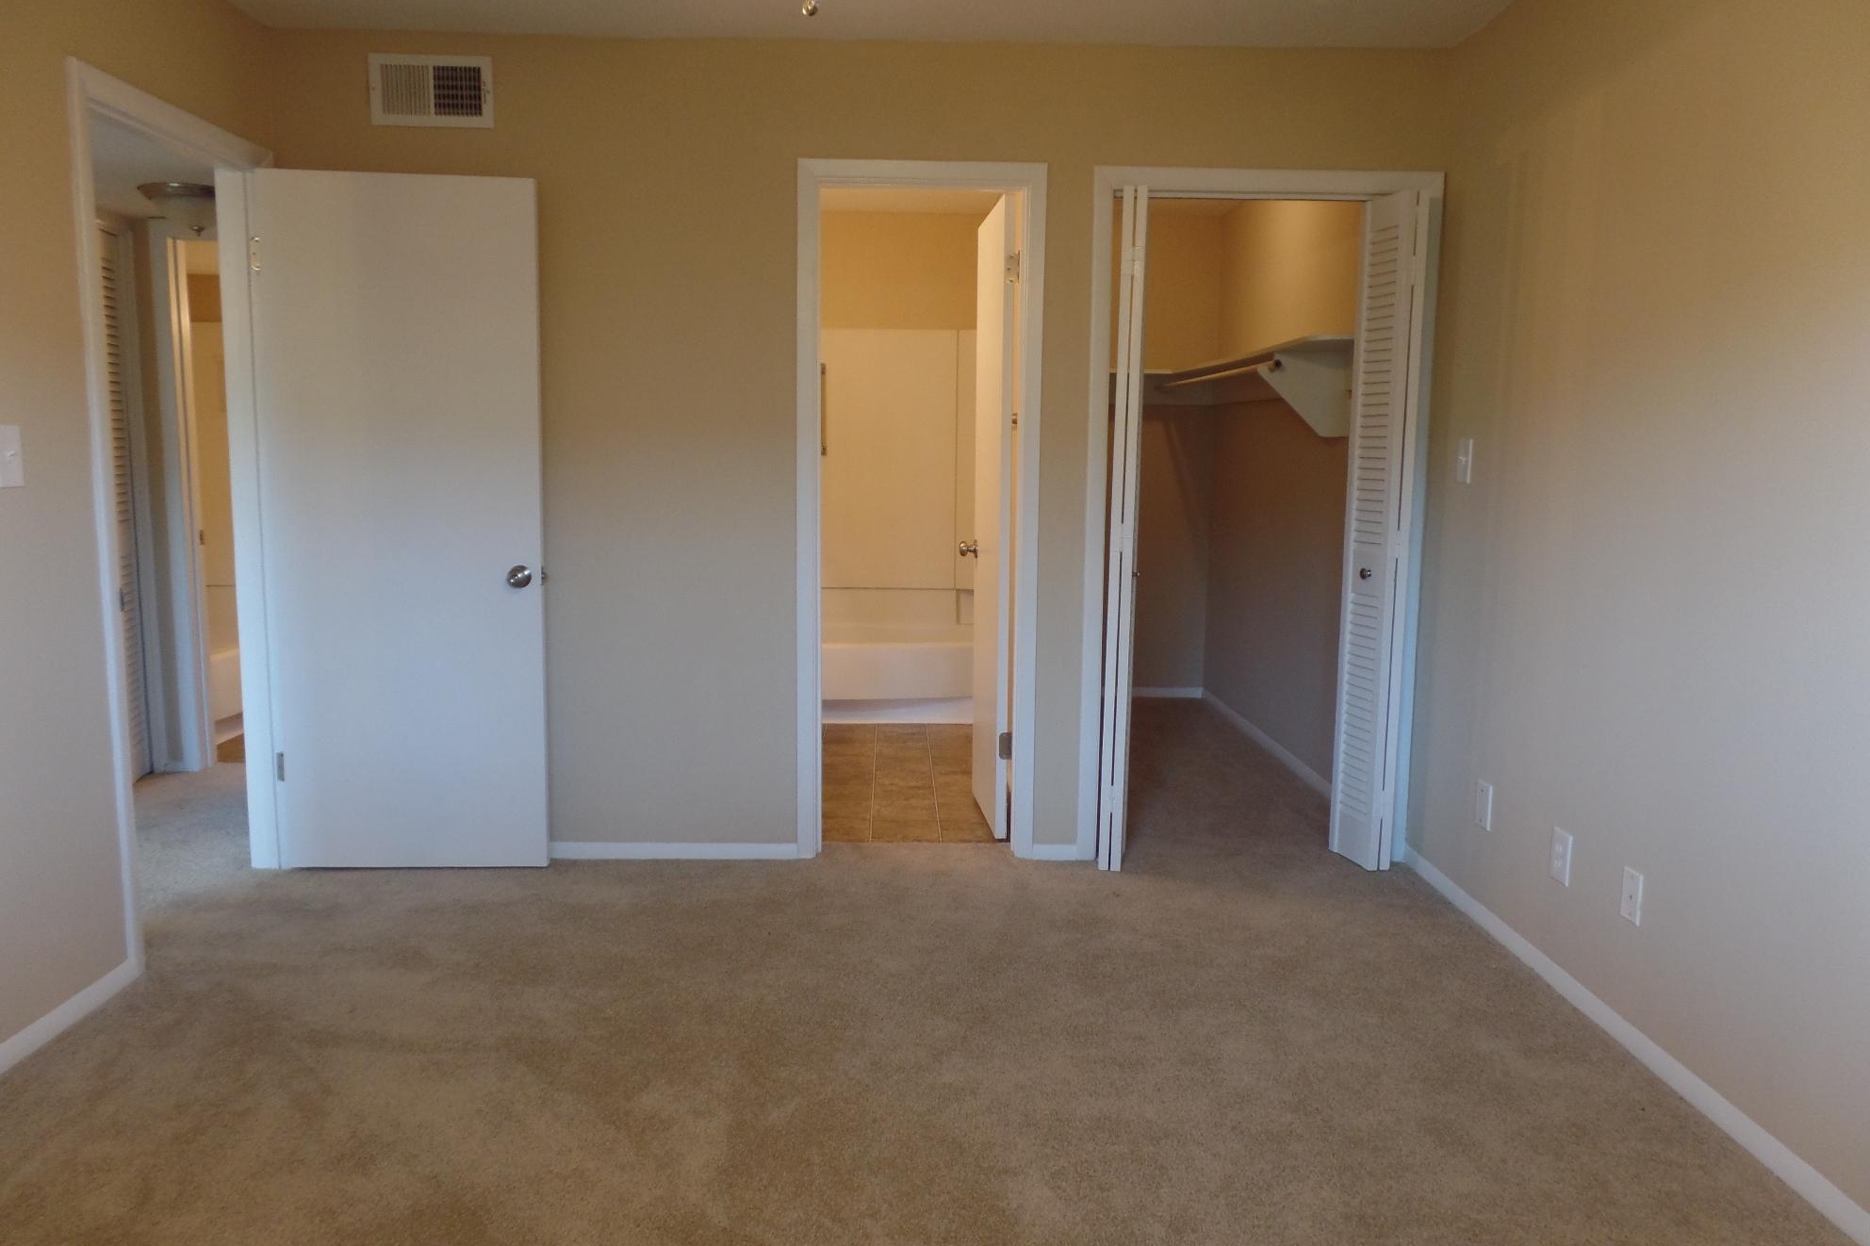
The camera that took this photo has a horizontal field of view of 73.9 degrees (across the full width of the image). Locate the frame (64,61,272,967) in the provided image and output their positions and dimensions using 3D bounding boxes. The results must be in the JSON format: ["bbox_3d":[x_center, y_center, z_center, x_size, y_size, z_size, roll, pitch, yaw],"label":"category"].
[{"bbox_3d":[-1.949,-0.248,3.255,0.120,2.090,0.870,0,8,-1],"label":"frame"}]

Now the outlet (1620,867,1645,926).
[{"bbox_3d":[1.499,0.588,2.682,0.010,0.114,0.071,0,8,-1],"label":"outlet"}]

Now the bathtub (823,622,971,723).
[{"bbox_3d":[-0.388,0.240,6.201,1.500,0.380,0.760,0,8,-1],"label":"bathtub"}]

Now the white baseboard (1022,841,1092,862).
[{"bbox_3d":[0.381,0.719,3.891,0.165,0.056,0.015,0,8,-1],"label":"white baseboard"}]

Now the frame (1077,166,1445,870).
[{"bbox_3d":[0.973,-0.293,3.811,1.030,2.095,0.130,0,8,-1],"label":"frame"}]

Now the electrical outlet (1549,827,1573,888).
[{"bbox_3d":[1.494,0.560,2.970,0.010,0.117,0.073,0,8,-1],"label":"electrical outlet"}]

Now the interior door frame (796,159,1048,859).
[{"bbox_3d":[-0.048,-0.306,3.803,0.730,2.103,0.120,0,8,-1],"label":"interior door frame"}]

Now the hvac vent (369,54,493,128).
[{"bbox_3d":[-1.444,-1.527,3.562,0.350,0.197,0.020,0,8,-1],"label":"hvac vent"}]

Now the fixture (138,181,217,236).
[{"bbox_3d":[-2.368,-1.333,3.992,0.390,0.170,0.390,0,8,-1],"label":"fixture"}]

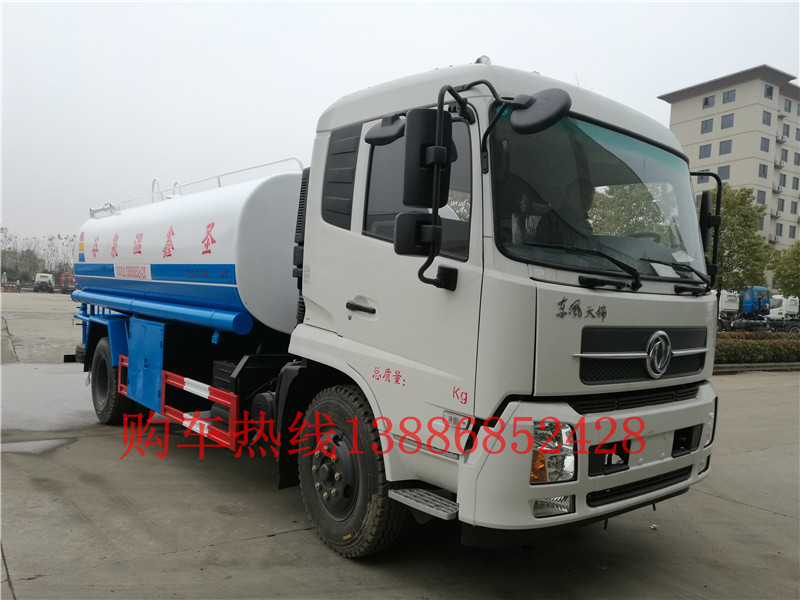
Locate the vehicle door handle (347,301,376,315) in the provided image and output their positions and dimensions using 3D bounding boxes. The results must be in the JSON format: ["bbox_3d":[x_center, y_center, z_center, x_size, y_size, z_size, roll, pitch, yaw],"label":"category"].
[{"bbox_3d":[-0.214,0.042,3.470,0.050,0.045,0.260,3,1,-40],"label":"vehicle door handle"}]

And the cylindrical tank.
[{"bbox_3d":[-2.011,-0.466,7.420,2.240,1.440,5.050,3,1,-40],"label":"cylindrical tank"}]

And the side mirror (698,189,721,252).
[{"bbox_3d":[2.245,-0.579,4.570,0.100,0.440,0.200,3,1,23],"label":"side mirror"}]

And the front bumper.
[{"bbox_3d":[1.253,0.780,3.450,2.360,0.610,0.370,3,0,-40],"label":"front bumper"}]

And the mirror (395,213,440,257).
[{"bbox_3d":[0.080,-0.291,2.770,0.200,0.190,0.090,3,1,-5],"label":"mirror"}]

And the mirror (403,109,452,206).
[{"bbox_3d":[0.121,-0.633,2.790,0.205,0.440,0.100,3,1,-5],"label":"mirror"}]

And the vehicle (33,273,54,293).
[{"bbox_3d":[-38.795,-1.874,68.000,2.100,2.200,5.000,3,1,-27],"label":"vehicle"}]

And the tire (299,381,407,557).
[{"bbox_3d":[-0.303,1.044,3.853,0.270,1.010,1.010,3,0,-38],"label":"tire"}]

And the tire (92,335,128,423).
[{"bbox_3d":[-3.325,0.924,7.250,0.270,1.010,1.010,3,0,-40],"label":"tire"}]

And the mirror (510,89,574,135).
[{"bbox_3d":[0.601,-0.796,2.650,0.270,0.220,0.100,4,-42,36],"label":"mirror"}]

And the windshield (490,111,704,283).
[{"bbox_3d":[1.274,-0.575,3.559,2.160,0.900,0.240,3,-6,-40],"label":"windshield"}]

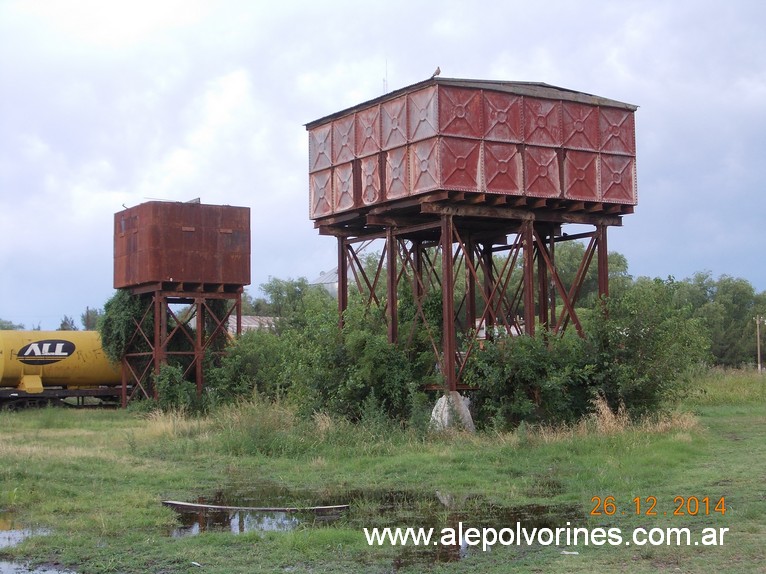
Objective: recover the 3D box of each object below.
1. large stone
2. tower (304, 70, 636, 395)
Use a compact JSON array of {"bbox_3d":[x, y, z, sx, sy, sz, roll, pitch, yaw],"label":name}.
[{"bbox_3d":[1.618,2.956,31.149,0.900,1.035,0.900,2,-5,-32],"label":"large stone"},{"bbox_3d":[2.271,-1.030,34.610,6.250,7.506,6.250,2,-5,-32],"label":"tower"}]

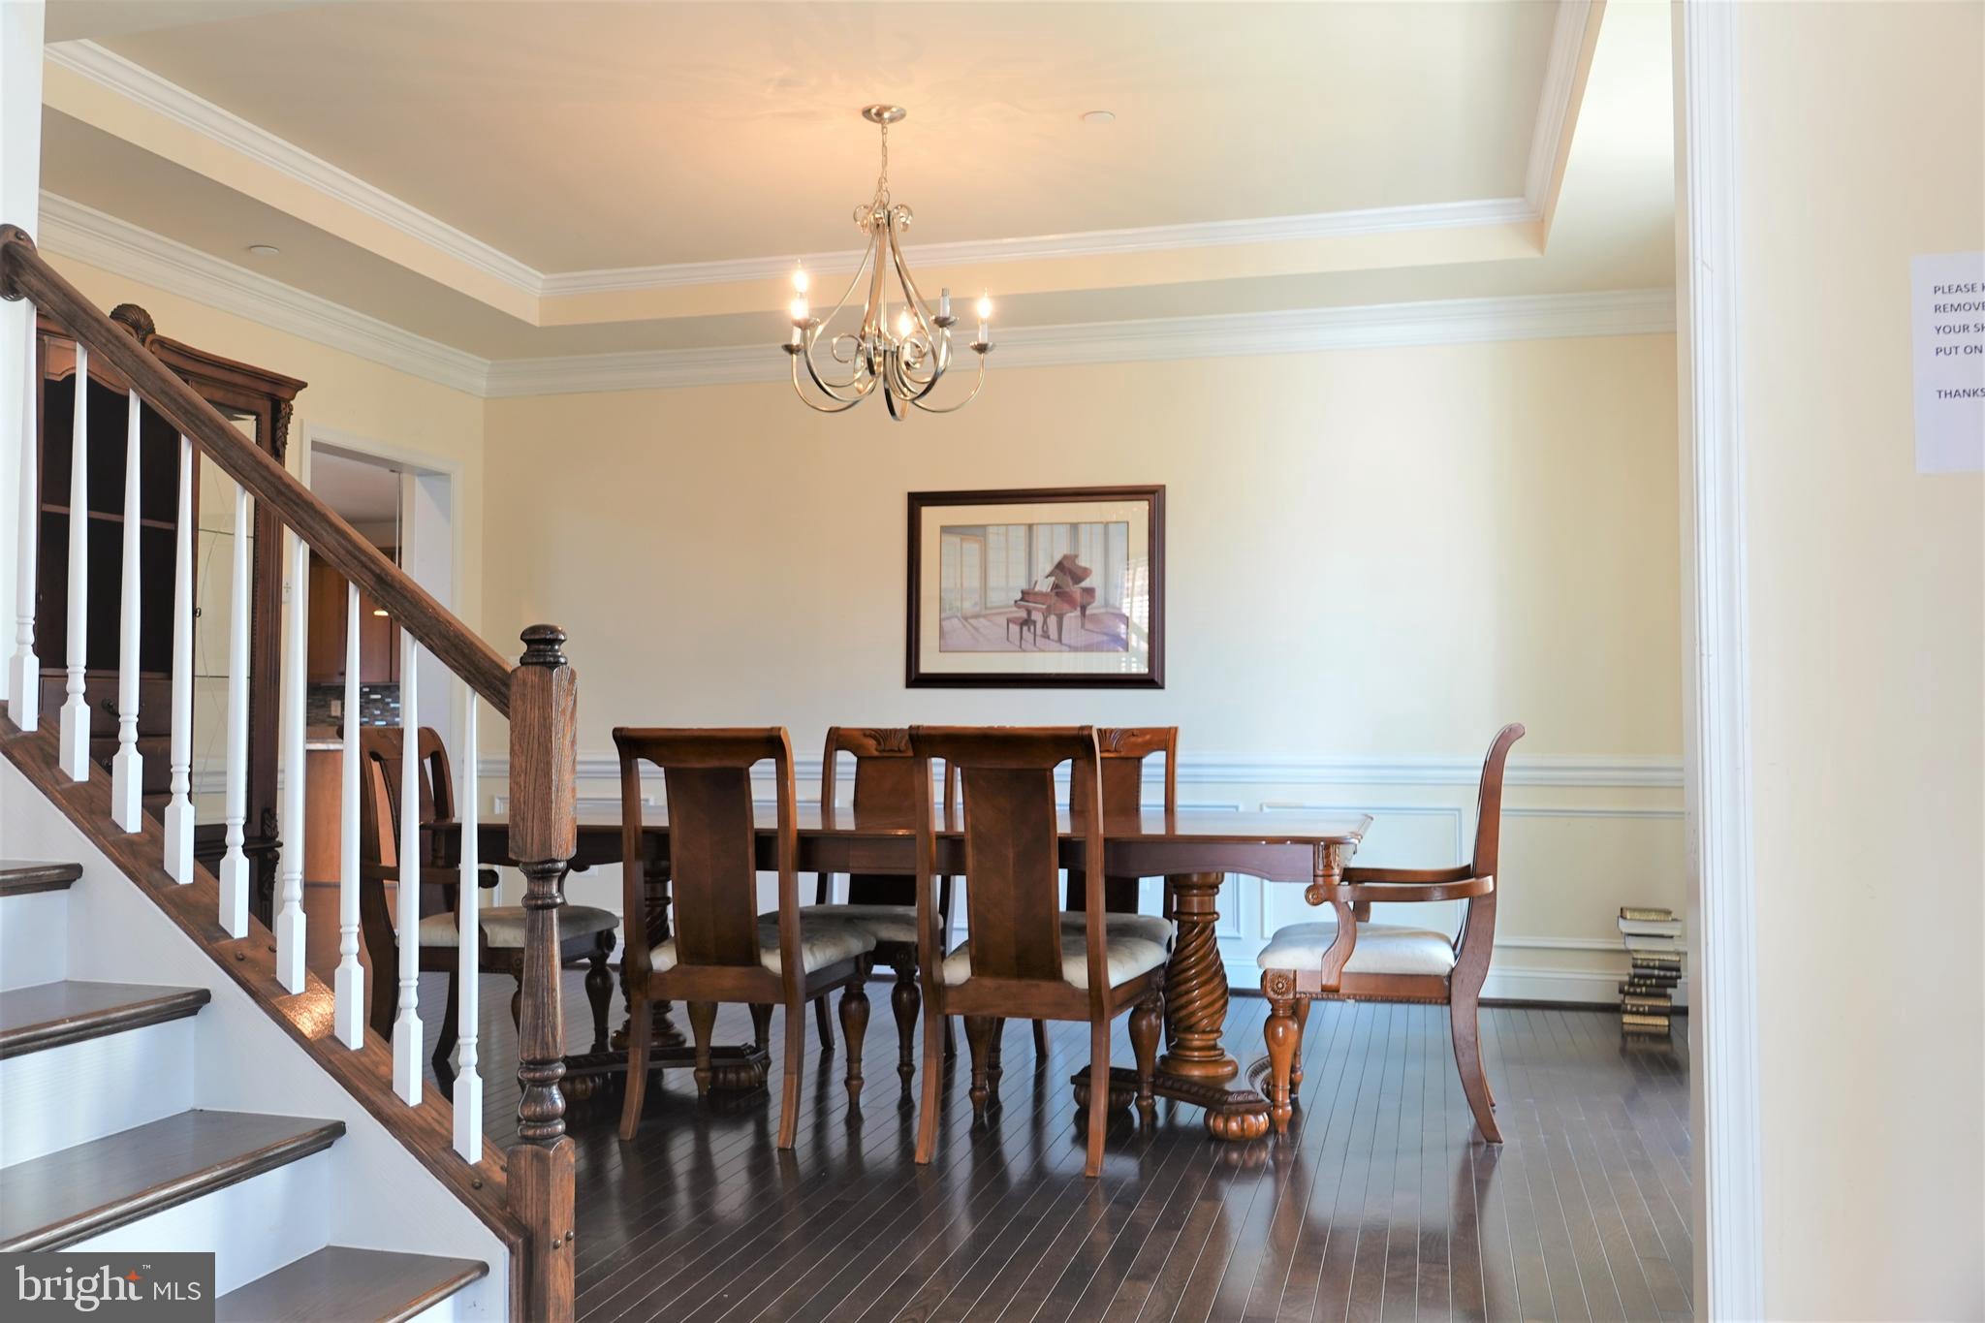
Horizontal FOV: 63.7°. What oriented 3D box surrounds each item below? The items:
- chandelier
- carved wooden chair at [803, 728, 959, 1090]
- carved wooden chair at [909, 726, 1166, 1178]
[{"bbox_3d":[-0.297,-1.134,4.445,0.581,0.823,0.581,0,-2,0],"label":"chandelier"},{"bbox_3d":[-0.353,0.701,4.767,0.535,1.010,0.596,-1,-2,15],"label":"carved wooden chair"},{"bbox_3d":[0.116,0.666,3.896,0.535,1.010,0.586,-1,-2,15],"label":"carved wooden chair"}]

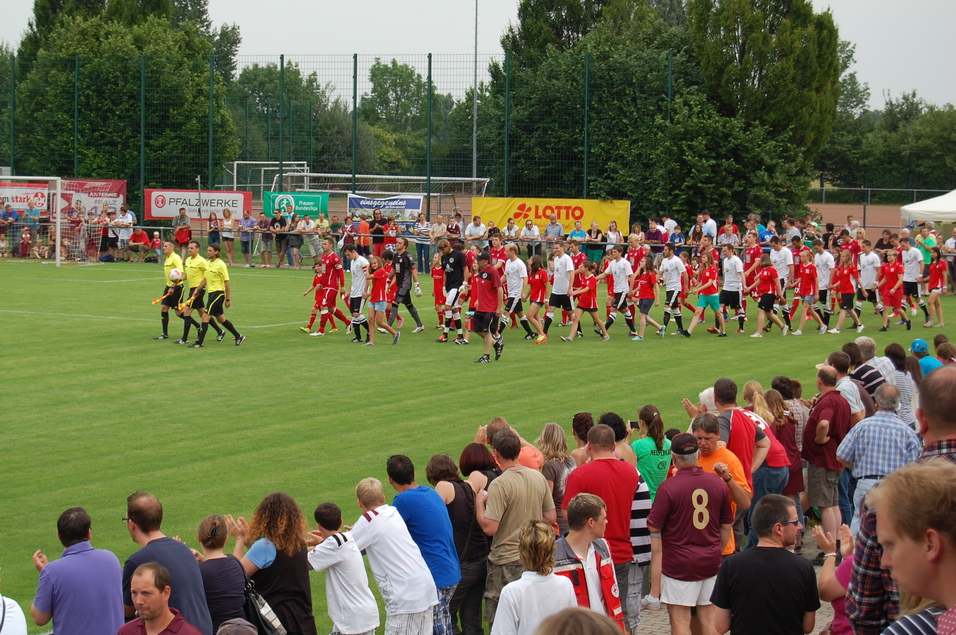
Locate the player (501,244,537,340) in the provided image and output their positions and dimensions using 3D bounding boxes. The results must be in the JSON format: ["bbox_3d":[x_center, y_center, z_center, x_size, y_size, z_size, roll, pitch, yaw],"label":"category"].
[{"bbox_3d":[0.761,-0.495,39.873,0.700,1.740,0.560,-1,4,-30],"label":"player"}]

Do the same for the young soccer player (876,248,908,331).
[{"bbox_3d":[8.386,-0.540,44.000,0.520,1.620,0.460,-1,4,-28],"label":"young soccer player"}]

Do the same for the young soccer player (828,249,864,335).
[{"bbox_3d":[7.207,-0.511,42.388,0.580,1.630,0.440,-1,4,-30],"label":"young soccer player"}]

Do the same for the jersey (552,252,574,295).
[{"bbox_3d":[1.578,-0.799,40.133,0.300,0.740,0.500,-1,5,-33],"label":"jersey"}]

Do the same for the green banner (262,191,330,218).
[{"bbox_3d":[-5.523,-3.418,66.366,2.280,0.780,0.050,3,4,24],"label":"green banner"}]

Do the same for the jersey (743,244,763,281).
[{"bbox_3d":[5.825,-1.161,45.900,0.260,0.710,0.460,-2,4,-33],"label":"jersey"}]

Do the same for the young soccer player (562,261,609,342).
[{"bbox_3d":[1.988,-0.296,39.515,0.820,1.440,0.500,-1,4,-28],"label":"young soccer player"}]

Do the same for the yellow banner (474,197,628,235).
[{"bbox_3d":[2.085,-2.913,62.800,5.000,1.000,0.050,3,4,25],"label":"yellow banner"}]

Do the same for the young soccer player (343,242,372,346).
[{"bbox_3d":[-2.106,-0.425,37.876,0.360,1.690,0.480,-1,4,-30],"label":"young soccer player"}]

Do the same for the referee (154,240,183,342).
[{"bbox_3d":[-5.364,-0.501,38.500,0.700,1.710,0.500,-1,4,-26],"label":"referee"}]

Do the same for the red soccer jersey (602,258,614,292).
[{"bbox_3d":[2.632,-0.837,43.366,0.260,0.640,0.420,-2,5,-38],"label":"red soccer jersey"}]

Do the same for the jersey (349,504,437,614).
[{"bbox_3d":[-0.503,1.397,12.500,0.440,0.640,0.300,-2,-17,-38],"label":"jersey"}]

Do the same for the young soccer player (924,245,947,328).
[{"bbox_3d":[9.355,-0.624,44.474,0.430,1.620,0.430,-2,5,-38],"label":"young soccer player"}]

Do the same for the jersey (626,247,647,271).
[{"bbox_3d":[3.156,-1.067,43.229,0.300,0.700,0.500,-3,5,-45],"label":"jersey"}]

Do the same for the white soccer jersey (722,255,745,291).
[{"bbox_3d":[4.989,-0.860,42.500,0.260,0.710,0.460,-1,4,-26],"label":"white soccer jersey"}]

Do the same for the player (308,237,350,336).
[{"bbox_3d":[-2.625,-0.541,38.833,0.750,1.760,0.520,-1,4,-28],"label":"player"}]

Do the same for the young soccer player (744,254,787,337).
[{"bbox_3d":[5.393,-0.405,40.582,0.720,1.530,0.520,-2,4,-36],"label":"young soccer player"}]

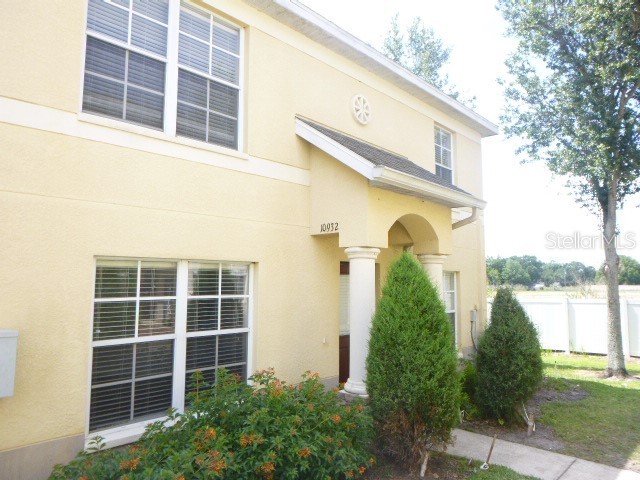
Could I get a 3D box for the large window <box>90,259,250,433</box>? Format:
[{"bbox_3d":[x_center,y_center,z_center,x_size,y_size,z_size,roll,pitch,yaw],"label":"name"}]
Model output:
[{"bbox_3d":[-1.470,1.018,4.933,0.120,1.590,1.850,-4,-7,43],"label":"large window"}]

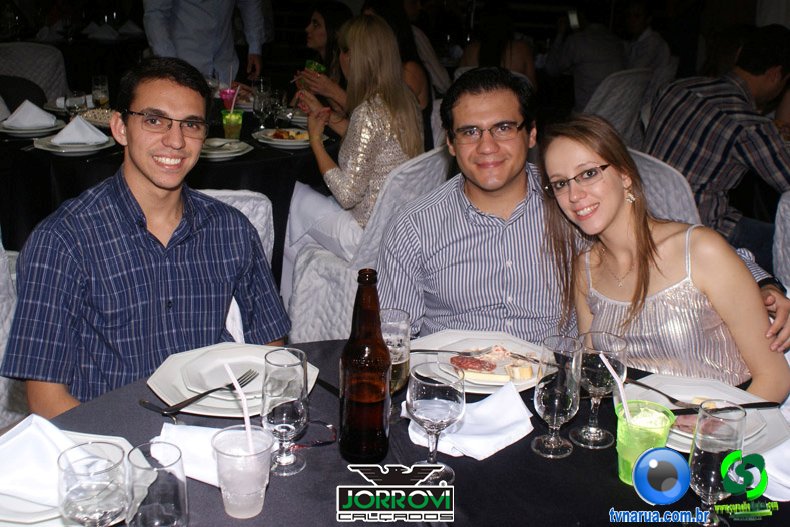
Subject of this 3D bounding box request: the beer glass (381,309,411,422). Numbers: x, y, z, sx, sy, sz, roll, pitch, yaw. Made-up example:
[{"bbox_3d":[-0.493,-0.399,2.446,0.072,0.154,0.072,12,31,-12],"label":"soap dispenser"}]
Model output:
[{"bbox_3d":[-0.008,0.165,1.369,0.065,0.177,0.065,2,19,0],"label":"beer glass"}]

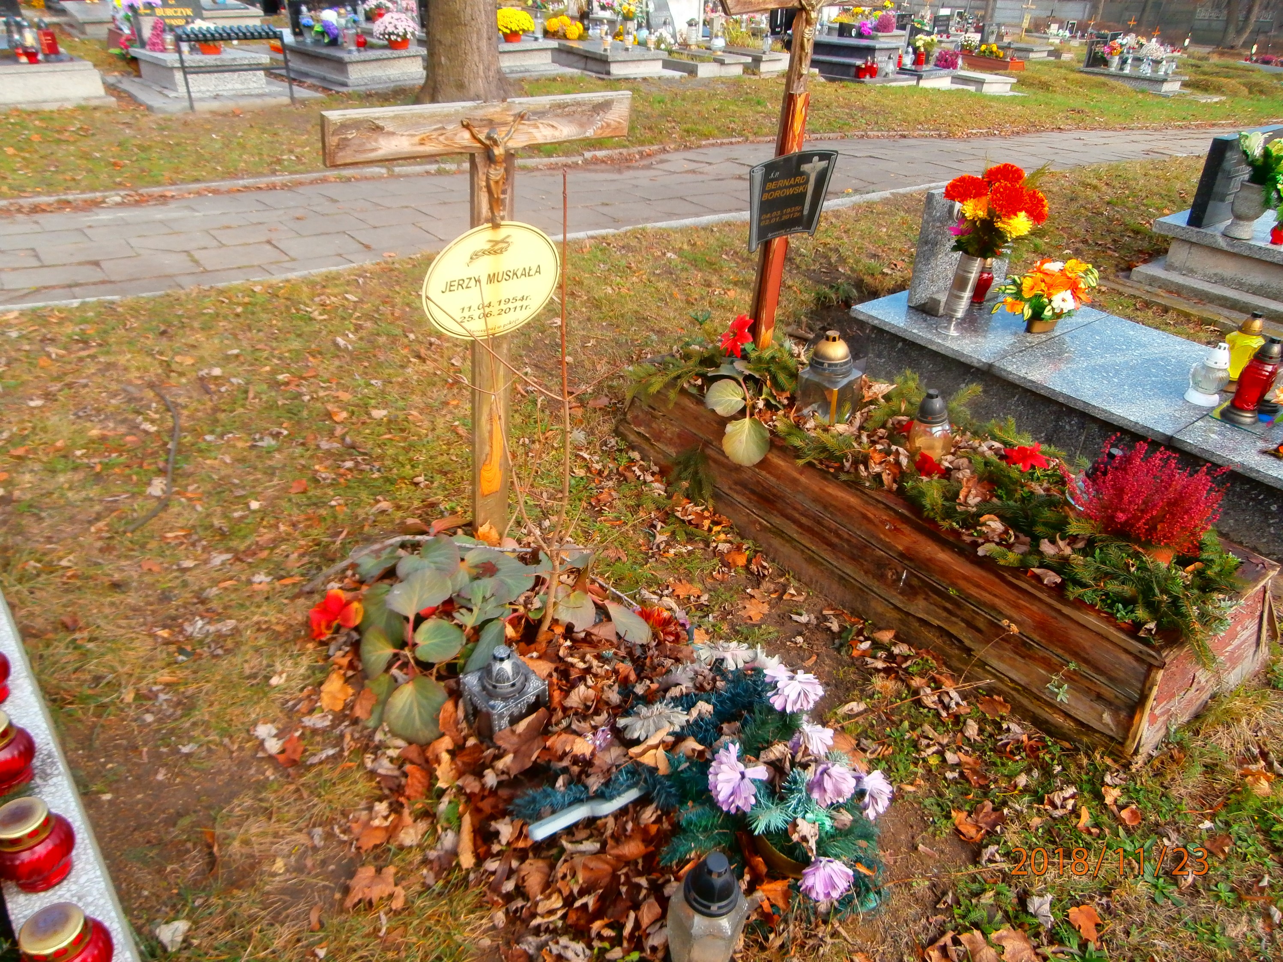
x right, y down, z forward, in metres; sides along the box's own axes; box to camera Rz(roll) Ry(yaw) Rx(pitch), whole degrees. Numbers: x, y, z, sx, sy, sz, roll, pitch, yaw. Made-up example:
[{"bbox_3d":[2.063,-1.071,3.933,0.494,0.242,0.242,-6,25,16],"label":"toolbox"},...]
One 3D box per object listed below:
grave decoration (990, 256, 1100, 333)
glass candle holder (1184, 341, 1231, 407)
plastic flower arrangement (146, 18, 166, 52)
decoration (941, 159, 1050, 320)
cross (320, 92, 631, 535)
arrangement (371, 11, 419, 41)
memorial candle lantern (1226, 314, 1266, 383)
[{"bbox_3d":[1.526,-0.694,3.331,0.390,0.260,0.330,-21,39,-34],"label":"grave decoration"},{"bbox_3d":[1.845,-0.351,2.871,0.120,0.195,0.120,-21,39,-34],"label":"glass candle holder"},{"bbox_3d":[-4.162,-3.835,7.640,0.170,0.280,0.150,-25,41,-38],"label":"plastic flower arrangement"},{"bbox_3d":[1.228,-0.809,3.164,0.360,0.600,0.340,-21,39,-34],"label":"decoration"},{"bbox_3d":[-0.350,-0.318,2.155,0.750,1.120,0.080,-23,42,-37],"label":"cross"},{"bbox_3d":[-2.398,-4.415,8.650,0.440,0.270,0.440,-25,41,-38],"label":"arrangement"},{"bbox_3d":[2.017,-0.426,2.956,0.120,0.250,0.120,-21,39,-34],"label":"memorial candle lantern"}]

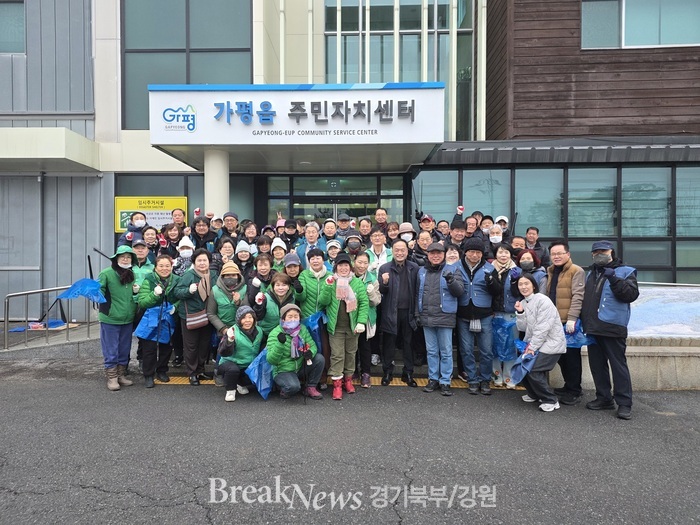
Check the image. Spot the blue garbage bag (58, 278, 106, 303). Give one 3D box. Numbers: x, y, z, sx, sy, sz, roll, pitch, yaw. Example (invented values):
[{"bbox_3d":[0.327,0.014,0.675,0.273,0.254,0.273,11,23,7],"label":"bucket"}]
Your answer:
[{"bbox_3d":[-3.106,0.325,5.400,0.550,0.280,0.300,0,1,0],"label":"blue garbage bag"}]

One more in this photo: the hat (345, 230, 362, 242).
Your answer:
[{"bbox_3d":[0.055,-0.360,6.350,0.220,0.180,0.250,0,1,0],"label":"hat"}]

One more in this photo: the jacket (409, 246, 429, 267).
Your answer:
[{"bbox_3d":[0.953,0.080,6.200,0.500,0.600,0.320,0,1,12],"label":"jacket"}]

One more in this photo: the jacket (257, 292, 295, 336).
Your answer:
[{"bbox_3d":[-0.834,0.621,5.350,0.440,0.580,0.300,0,1,-9],"label":"jacket"}]

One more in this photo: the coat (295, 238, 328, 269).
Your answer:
[{"bbox_3d":[-0.490,0.040,6.080,0.520,0.660,0.320,0,1,-3],"label":"coat"}]

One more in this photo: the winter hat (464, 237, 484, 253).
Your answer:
[{"bbox_3d":[1.389,-0.195,5.170,0.210,0.175,0.240,0,1,13],"label":"winter hat"}]

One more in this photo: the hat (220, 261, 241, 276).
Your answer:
[{"bbox_3d":[-1.356,0.071,5.300,0.210,0.155,0.250,0,1,-12],"label":"hat"}]

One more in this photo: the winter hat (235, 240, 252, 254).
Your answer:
[{"bbox_3d":[-1.397,-0.197,6.100,0.220,0.180,0.230,0,1,-5],"label":"winter hat"}]

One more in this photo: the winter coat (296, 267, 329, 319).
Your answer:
[{"bbox_3d":[-0.400,0.370,5.350,0.500,0.630,0.320,0,1,-5],"label":"winter coat"}]

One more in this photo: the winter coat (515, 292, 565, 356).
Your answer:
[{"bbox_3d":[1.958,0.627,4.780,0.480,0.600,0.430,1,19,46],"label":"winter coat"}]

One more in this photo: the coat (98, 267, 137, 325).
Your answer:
[{"bbox_3d":[-2.694,0.389,5.400,0.460,0.700,0.330,-1,1,-36],"label":"coat"}]

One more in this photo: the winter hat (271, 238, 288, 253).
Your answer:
[{"bbox_3d":[-0.909,-0.222,6.000,0.195,0.175,0.220,0,1,-9],"label":"winter hat"}]

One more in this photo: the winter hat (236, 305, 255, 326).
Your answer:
[{"bbox_3d":[-1.150,0.589,5.120,0.220,0.220,0.250,0,1,-18],"label":"winter hat"}]

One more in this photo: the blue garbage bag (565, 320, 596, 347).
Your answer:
[{"bbox_3d":[2.468,0.771,4.980,0.360,0.310,0.170,0,1,18],"label":"blue garbage bag"}]

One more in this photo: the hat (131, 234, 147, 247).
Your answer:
[{"bbox_3d":[-2.630,-0.235,5.820,0.190,0.130,0.260,0,1,-14],"label":"hat"}]

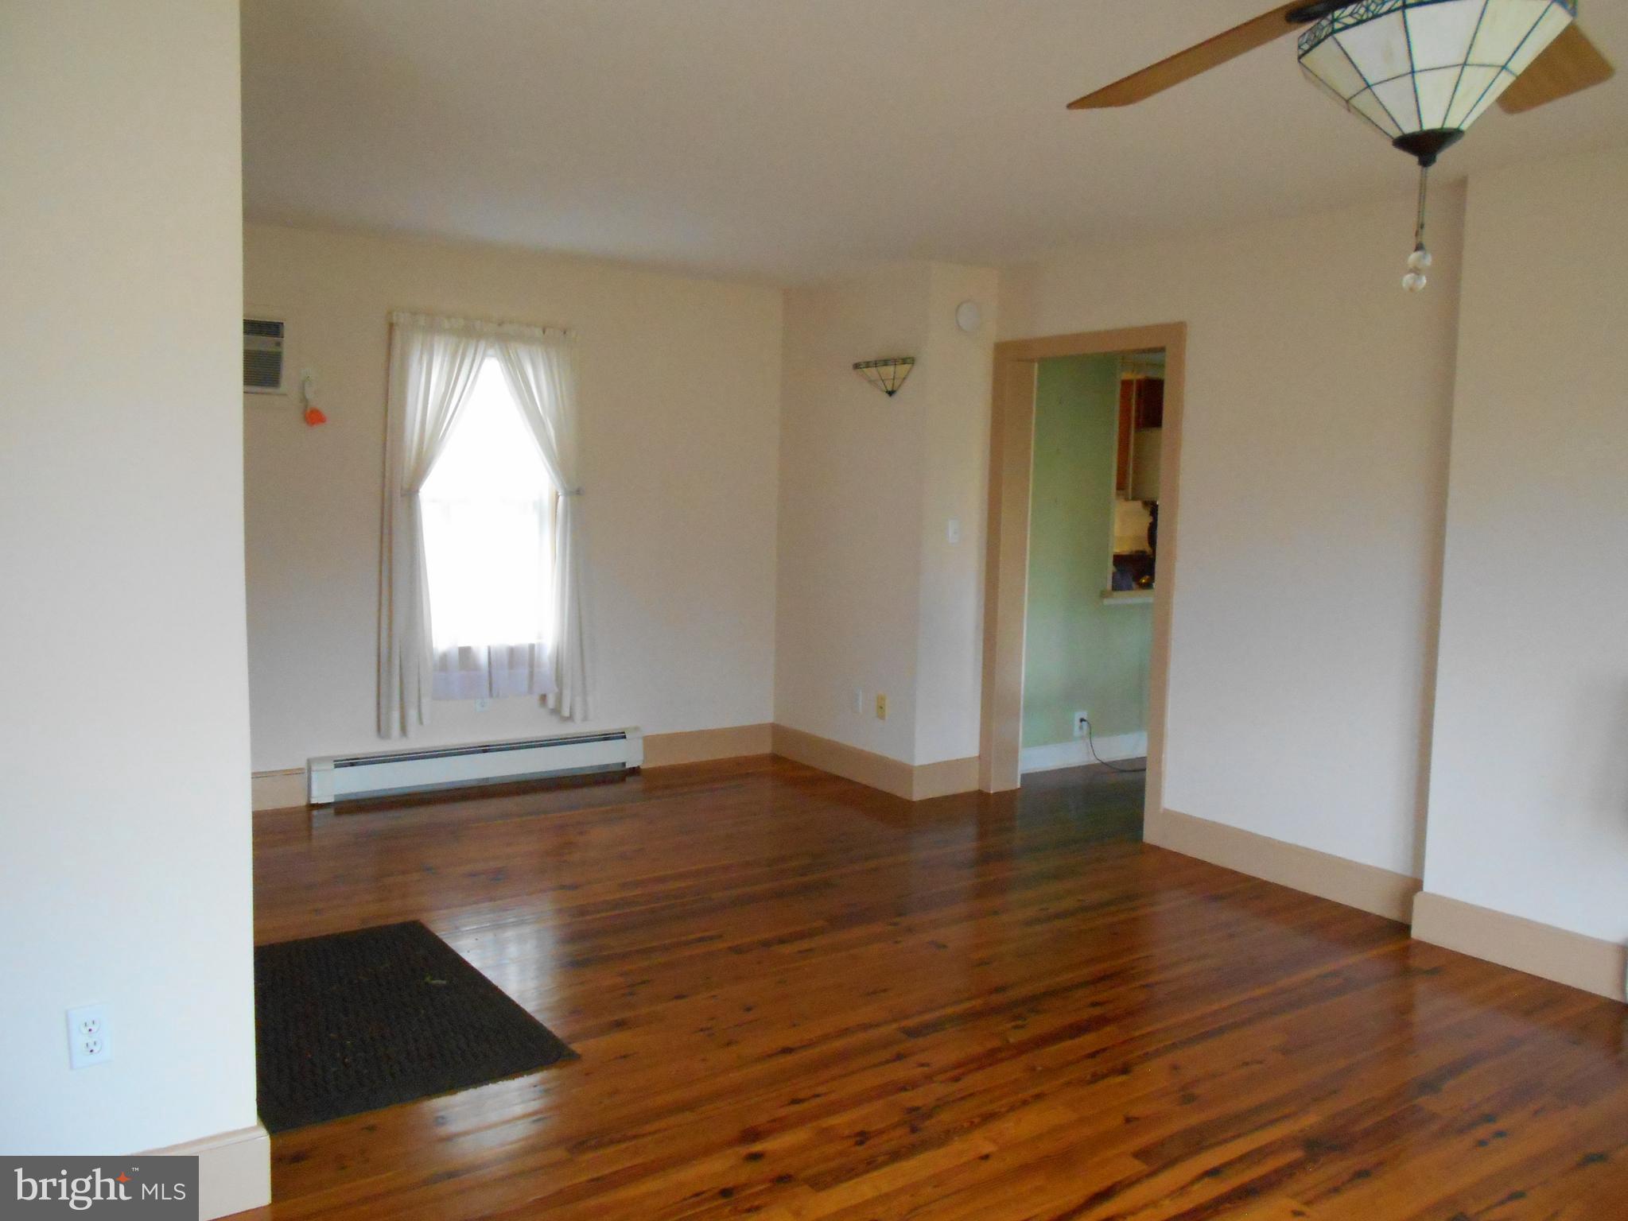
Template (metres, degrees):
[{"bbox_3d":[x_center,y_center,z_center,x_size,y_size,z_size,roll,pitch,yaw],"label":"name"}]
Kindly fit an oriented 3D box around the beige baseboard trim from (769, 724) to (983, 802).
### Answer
[{"bbox_3d":[0.281,0.762,6.409,0.423,0.164,1.256,-2,6,-35],"label":"beige baseboard trim"}]

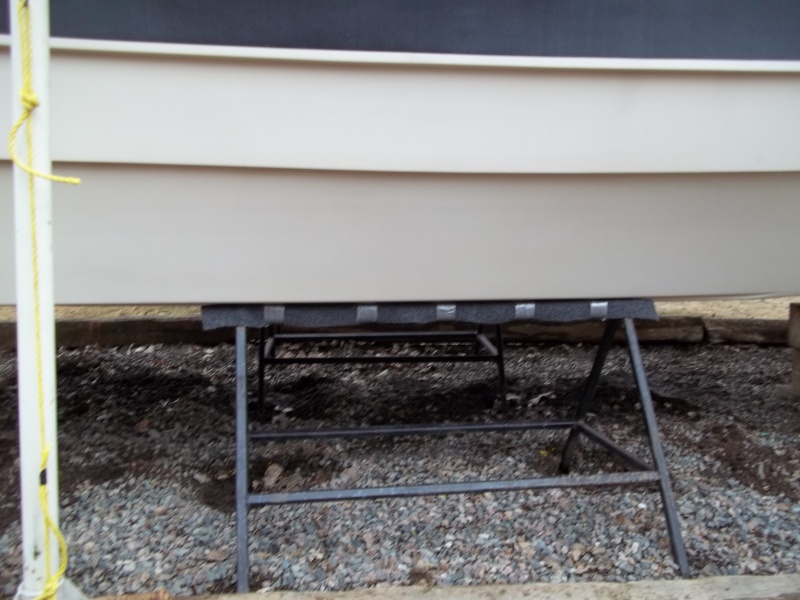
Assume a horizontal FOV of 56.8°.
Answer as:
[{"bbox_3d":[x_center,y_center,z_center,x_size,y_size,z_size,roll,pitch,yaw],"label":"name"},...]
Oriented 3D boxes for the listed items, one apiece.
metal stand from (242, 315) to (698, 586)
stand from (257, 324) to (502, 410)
[{"bbox_3d":[0.115,0.350,2.146,1.145,0.638,0.795,0,6,-12],"label":"metal stand"},{"bbox_3d":[-0.100,0.122,3.753,1.145,0.644,0.795,0,6,-4],"label":"stand"}]

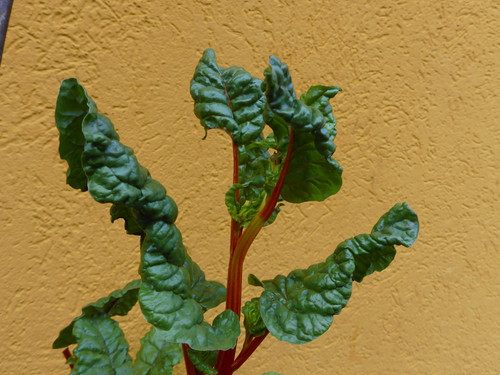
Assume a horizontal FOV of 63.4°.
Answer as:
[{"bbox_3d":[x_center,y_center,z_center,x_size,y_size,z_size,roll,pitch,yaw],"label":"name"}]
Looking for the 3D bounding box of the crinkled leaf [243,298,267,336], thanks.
[{"bbox_3d":[0.008,0.186,0.580,0.037,0.055,0.038,0,-7,0],"label":"crinkled leaf"}]

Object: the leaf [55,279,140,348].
[{"bbox_3d":[-0.226,0.188,0.600,0.140,0.106,0.100,-1,-7,11],"label":"leaf"}]

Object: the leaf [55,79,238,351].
[{"bbox_3d":[-0.154,0.043,0.550,0.135,0.410,0.130,-28,-6,5],"label":"leaf"}]

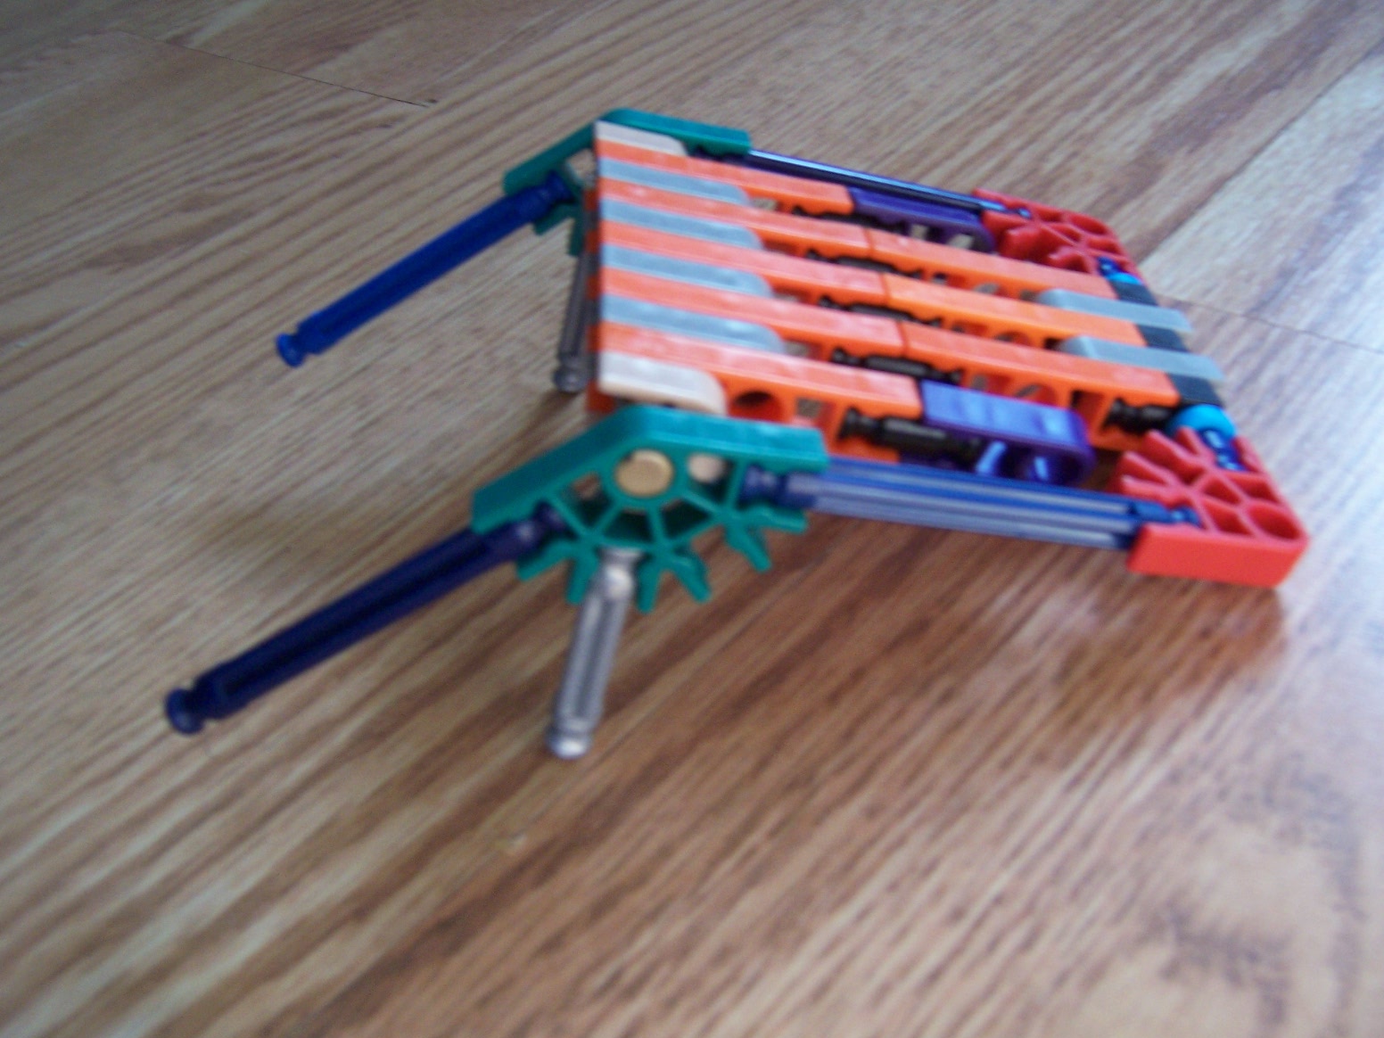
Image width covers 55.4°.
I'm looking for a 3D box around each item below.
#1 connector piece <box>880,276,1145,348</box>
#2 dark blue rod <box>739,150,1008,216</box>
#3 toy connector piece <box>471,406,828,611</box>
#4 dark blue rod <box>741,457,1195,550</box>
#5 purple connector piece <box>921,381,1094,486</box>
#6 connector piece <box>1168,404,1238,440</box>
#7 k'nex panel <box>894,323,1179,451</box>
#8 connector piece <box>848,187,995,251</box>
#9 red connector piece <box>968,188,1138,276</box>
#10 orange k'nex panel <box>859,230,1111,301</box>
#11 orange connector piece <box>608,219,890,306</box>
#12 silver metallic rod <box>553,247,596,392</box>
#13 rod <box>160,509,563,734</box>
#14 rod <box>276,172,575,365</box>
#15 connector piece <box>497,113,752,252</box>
[{"bbox_3d":[0.042,-0.024,0.179,0.037,0.010,0.006,8,38,-13],"label":"connector piece"},{"bbox_3d":[0.026,-0.051,0.205,0.054,0.006,0.006,7,38,-12],"label":"dark blue rod"},{"bbox_3d":[-0.004,-0.002,0.138,0.037,0.023,0.006,-9,39,3],"label":"toy connector piece"},{"bbox_3d":[0.032,-0.002,0.146,0.054,0.006,0.006,7,38,-12],"label":"dark blue rod"},{"bbox_3d":[0.036,-0.009,0.152,0.022,0.009,0.006,8,38,-11],"label":"purple connector piece"},{"bbox_3d":[0.065,-0.010,0.169,0.010,0.010,0.003,8,38,-13],"label":"connector piece"},{"bbox_3d":[0.043,-0.016,0.169,0.037,0.010,0.006,8,38,-13],"label":"k'nex panel"},{"bbox_3d":[0.033,-0.042,0.197,0.023,0.010,0.006,8,38,-13],"label":"connector piece"},{"bbox_3d":[0.055,-0.041,0.203,0.022,0.006,0.022,7,39,-11],"label":"red connector piece"},{"bbox_3d":[0.040,-0.031,0.182,0.036,0.009,0.006,8,38,-11],"label":"orange k'nex panel"},{"bbox_3d":[0.005,-0.029,0.171,0.037,0.010,0.006,8,38,-13],"label":"orange connector piece"},{"bbox_3d":[-0.017,-0.035,0.210,0.006,0.033,0.006,9,38,-12],"label":"silver metallic rod"},{"bbox_3d":[-0.036,0.010,0.145,0.054,0.006,0.006,-28,36,17],"label":"rod"},{"bbox_3d":[-0.043,-0.039,0.208,0.054,0.006,0.006,-28,37,16],"label":"rod"},{"bbox_3d":[-0.009,-0.050,0.198,0.037,0.023,0.006,-9,39,3],"label":"connector piece"}]

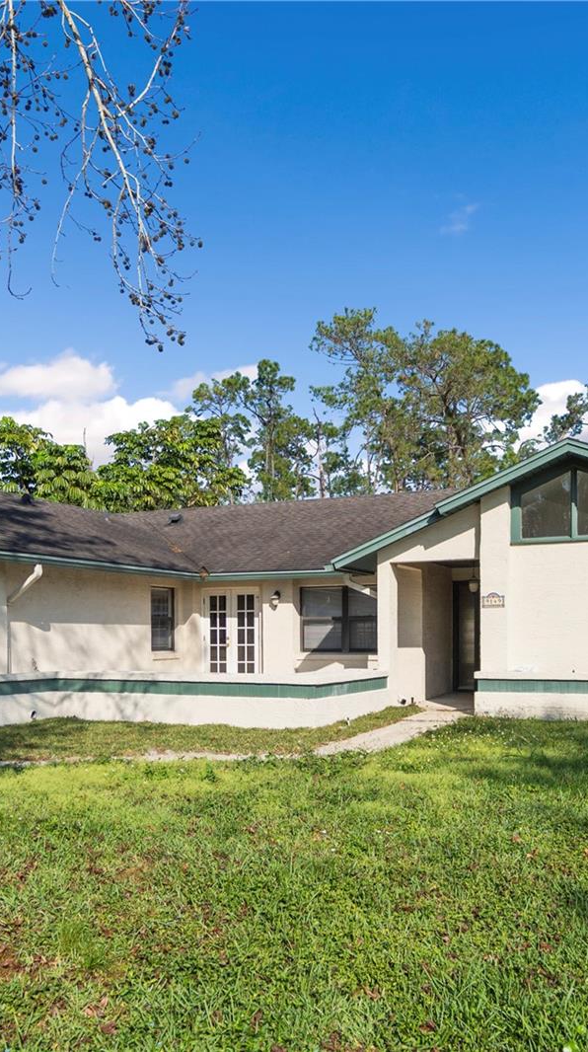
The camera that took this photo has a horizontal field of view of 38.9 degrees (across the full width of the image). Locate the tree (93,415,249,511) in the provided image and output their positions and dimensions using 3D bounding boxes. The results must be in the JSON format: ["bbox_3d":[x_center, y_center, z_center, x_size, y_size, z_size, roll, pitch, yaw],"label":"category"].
[{"bbox_3d":[-4.591,-0.397,30.776,5.800,7.478,5.300,1,-3,-8],"label":"tree"}]

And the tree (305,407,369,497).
[{"bbox_3d":[2.503,-1.316,48.657,4.000,11.456,4.000,0,-3,3],"label":"tree"}]

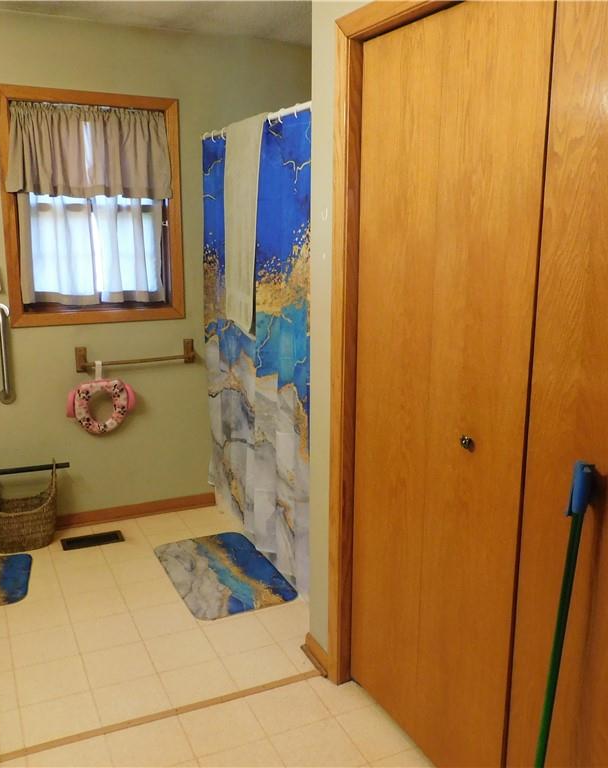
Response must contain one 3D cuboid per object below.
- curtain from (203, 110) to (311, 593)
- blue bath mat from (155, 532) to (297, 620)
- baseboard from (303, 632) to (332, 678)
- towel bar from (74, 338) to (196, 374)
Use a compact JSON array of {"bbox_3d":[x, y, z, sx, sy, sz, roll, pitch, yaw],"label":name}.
[{"bbox_3d":[-0.220,-0.216,3.188,0.120,1.870,1.410,-5,12,-25],"label":"curtain"},{"bbox_3d":[-0.381,0.840,3.219,0.448,0.013,0.755,-5,12,-25],"label":"blue bath mat"},{"bbox_3d":[0.047,0.954,2.522,0.022,0.064,0.200,-5,12,-25],"label":"baseboard"},{"bbox_3d":[-0.853,-0.142,3.666,0.612,0.126,0.080,-5,12,-25],"label":"towel bar"}]

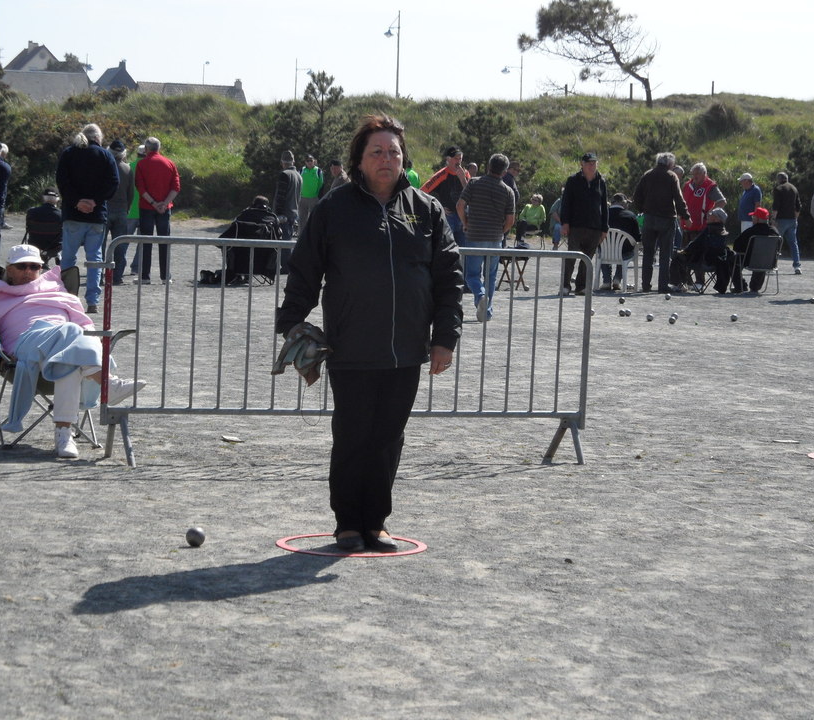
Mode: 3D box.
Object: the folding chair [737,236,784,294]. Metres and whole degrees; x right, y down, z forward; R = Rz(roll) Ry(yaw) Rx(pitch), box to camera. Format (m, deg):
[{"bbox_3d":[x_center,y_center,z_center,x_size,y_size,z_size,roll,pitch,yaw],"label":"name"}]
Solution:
[{"bbox_3d":[4.645,-1.259,29.400,0.540,0.790,0.600,1,5,-18],"label":"folding chair"}]

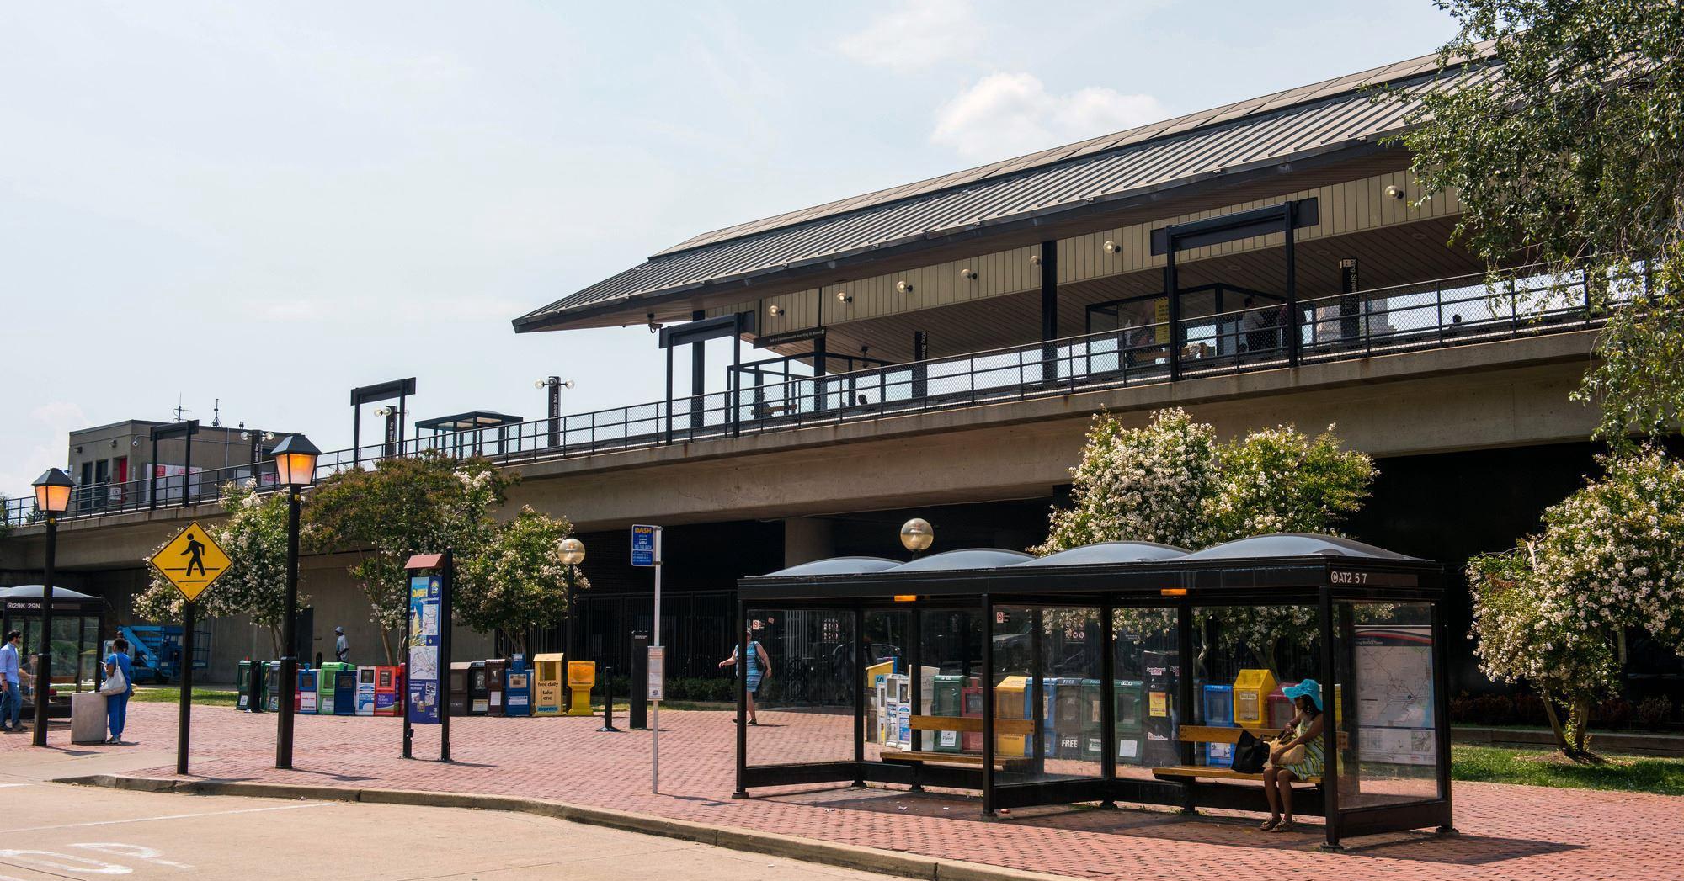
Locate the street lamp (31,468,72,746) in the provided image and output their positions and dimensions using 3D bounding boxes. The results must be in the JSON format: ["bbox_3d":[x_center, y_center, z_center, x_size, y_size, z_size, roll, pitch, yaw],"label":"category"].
[{"bbox_3d":[-12.100,2.547,28.523,0.480,4.170,0.480,-5,-8,42],"label":"street lamp"}]

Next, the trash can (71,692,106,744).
[{"bbox_3d":[-12.111,4.454,30.139,0.530,0.810,0.530,2,-7,-17],"label":"trash can"}]

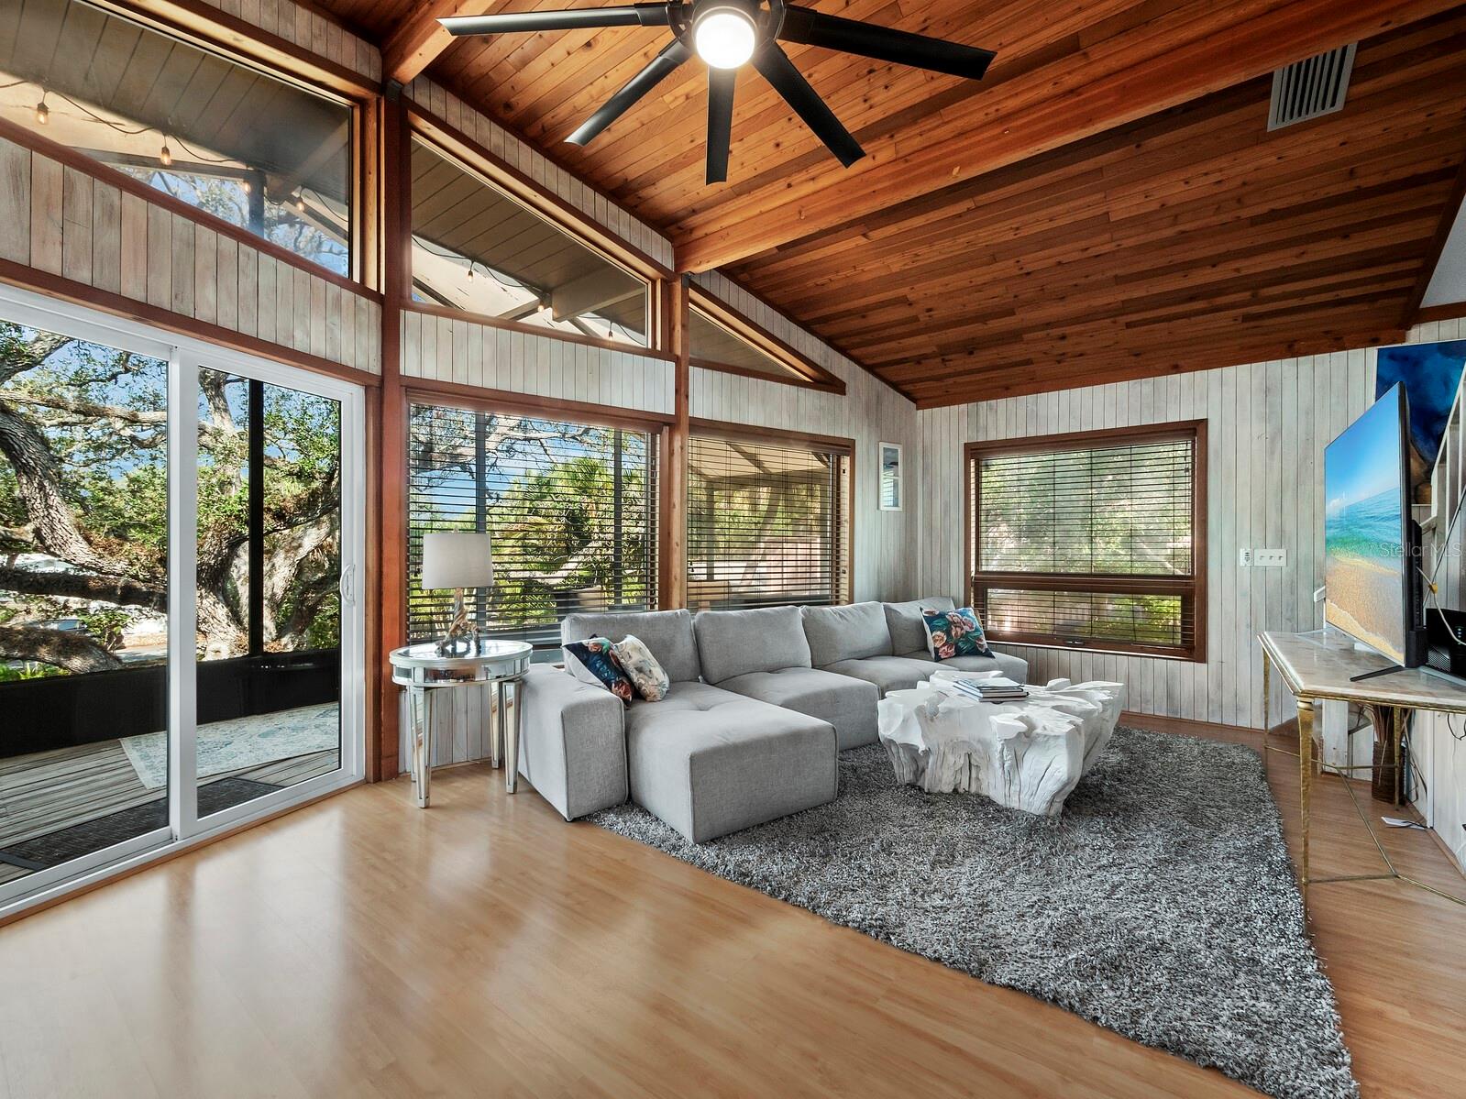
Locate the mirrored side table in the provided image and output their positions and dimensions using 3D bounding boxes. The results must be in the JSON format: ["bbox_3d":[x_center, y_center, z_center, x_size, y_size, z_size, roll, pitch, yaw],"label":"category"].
[{"bbox_3d":[-1.349,0.851,2.978,0.655,0.679,0.655,0,0,-30],"label":"mirrored side table"}]

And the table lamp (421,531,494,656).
[{"bbox_3d":[-1.378,0.201,2.975,0.329,0.620,0.329,0,0,-30],"label":"table lamp"}]

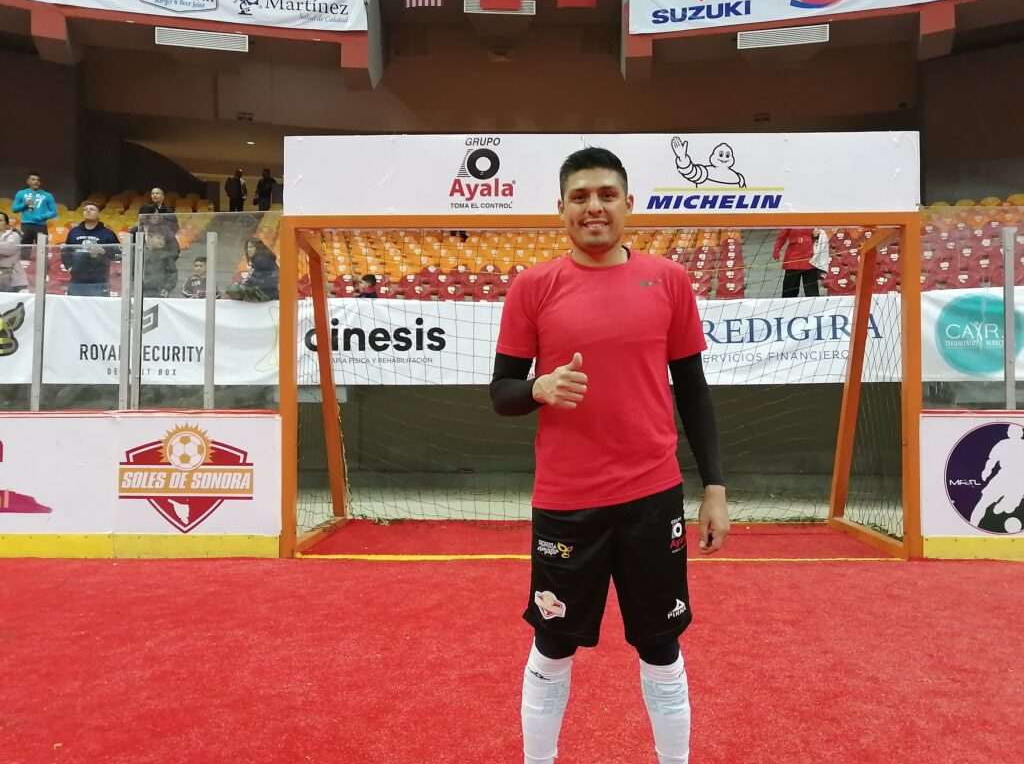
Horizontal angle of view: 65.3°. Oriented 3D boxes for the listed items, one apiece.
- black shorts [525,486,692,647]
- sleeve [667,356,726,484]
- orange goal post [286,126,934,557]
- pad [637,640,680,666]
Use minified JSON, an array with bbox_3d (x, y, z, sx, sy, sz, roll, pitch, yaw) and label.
[{"bbox_3d":[0.235,0.439,2.010,0.410,0.440,0.270,0,0,0],"label":"black shorts"},{"bbox_3d":[0.460,0.084,2.000,0.120,0.350,0.130,-9,-2,0],"label":"sleeve"},{"bbox_3d":[0.625,-0.245,6.280,4.520,2.970,1.350,0,0,1],"label":"orange goal post"},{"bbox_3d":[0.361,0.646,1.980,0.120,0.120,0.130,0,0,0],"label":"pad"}]

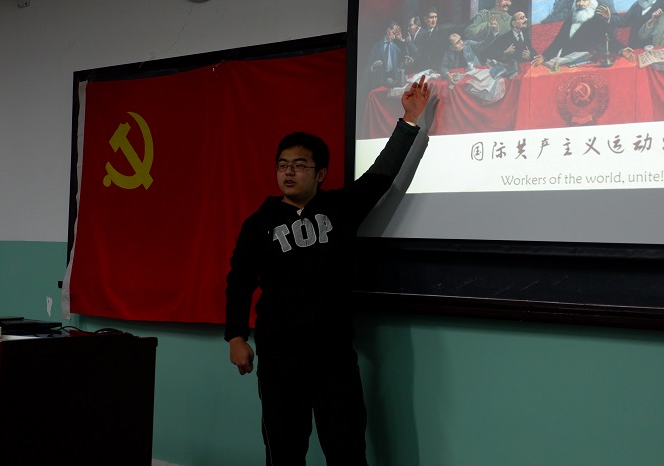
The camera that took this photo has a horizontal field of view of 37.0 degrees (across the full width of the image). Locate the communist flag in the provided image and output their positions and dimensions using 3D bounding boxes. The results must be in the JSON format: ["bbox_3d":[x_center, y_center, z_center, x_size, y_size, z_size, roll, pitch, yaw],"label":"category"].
[{"bbox_3d":[-0.701,-0.184,4.974,1.970,1.320,0.060,1,-2,37],"label":"communist flag"}]

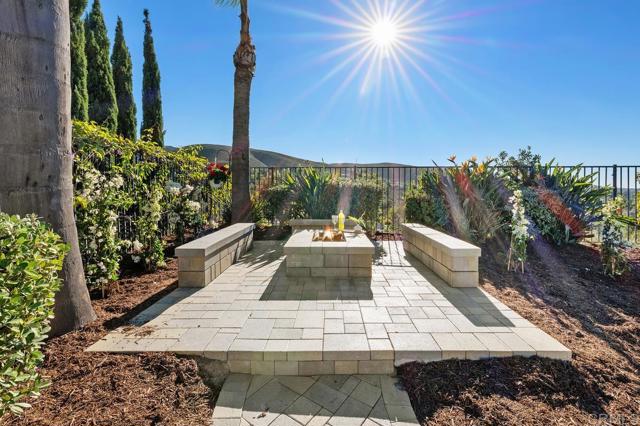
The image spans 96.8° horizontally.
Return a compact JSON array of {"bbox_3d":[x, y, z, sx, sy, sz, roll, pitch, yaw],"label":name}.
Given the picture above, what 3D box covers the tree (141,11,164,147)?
[{"bbox_3d":[-7.112,-4.200,12.000,0.920,8.800,0.920,0,5,1],"label":"tree"}]

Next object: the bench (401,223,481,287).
[{"bbox_3d":[1.560,0.470,3.982,0.305,0.387,2.150,0,5,1],"label":"bench"}]

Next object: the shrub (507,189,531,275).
[{"bbox_3d":[2.394,0.223,3.420,0.260,0.970,0.260,0,5,1],"label":"shrub"}]

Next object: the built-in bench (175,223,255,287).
[{"bbox_3d":[-1.309,0.469,3.992,0.310,0.387,2.170,0,5,1],"label":"built-in bench"}]

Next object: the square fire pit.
[{"bbox_3d":[0.121,0.509,3.789,1.030,0.345,1.100,0,5,1],"label":"square fire pit"}]

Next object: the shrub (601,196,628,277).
[{"bbox_3d":[3.444,0.275,3.330,0.250,0.930,0.250,0,5,1],"label":"shrub"}]

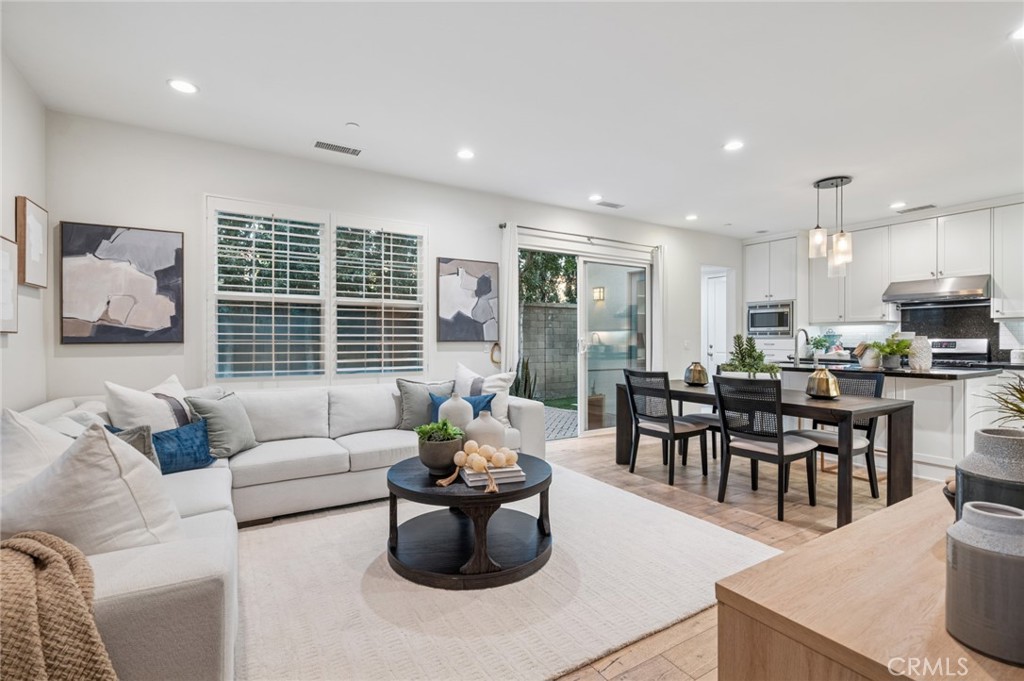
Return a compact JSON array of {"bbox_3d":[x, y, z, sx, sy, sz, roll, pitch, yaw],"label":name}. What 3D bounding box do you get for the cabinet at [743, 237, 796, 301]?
[{"bbox_3d":[4.094,-1.039,6.944,0.580,0.910,0.775,0,0,-31],"label":"cabinet"}]

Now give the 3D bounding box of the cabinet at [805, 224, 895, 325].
[{"bbox_3d":[4.700,-0.850,6.260,0.370,1.210,0.920,0,0,-33],"label":"cabinet"}]

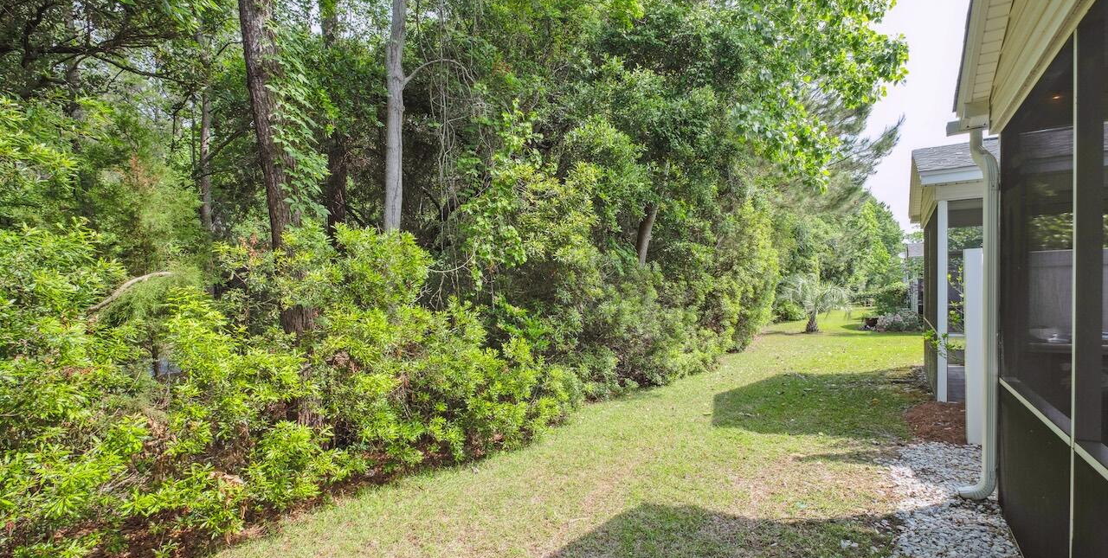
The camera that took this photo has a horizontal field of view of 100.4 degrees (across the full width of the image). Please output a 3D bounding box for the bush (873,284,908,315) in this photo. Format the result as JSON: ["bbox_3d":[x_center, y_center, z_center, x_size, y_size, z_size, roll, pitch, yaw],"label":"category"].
[{"bbox_3d":[12.038,0.774,16.500,1.150,1.350,1.200,0,0,36],"label":"bush"}]

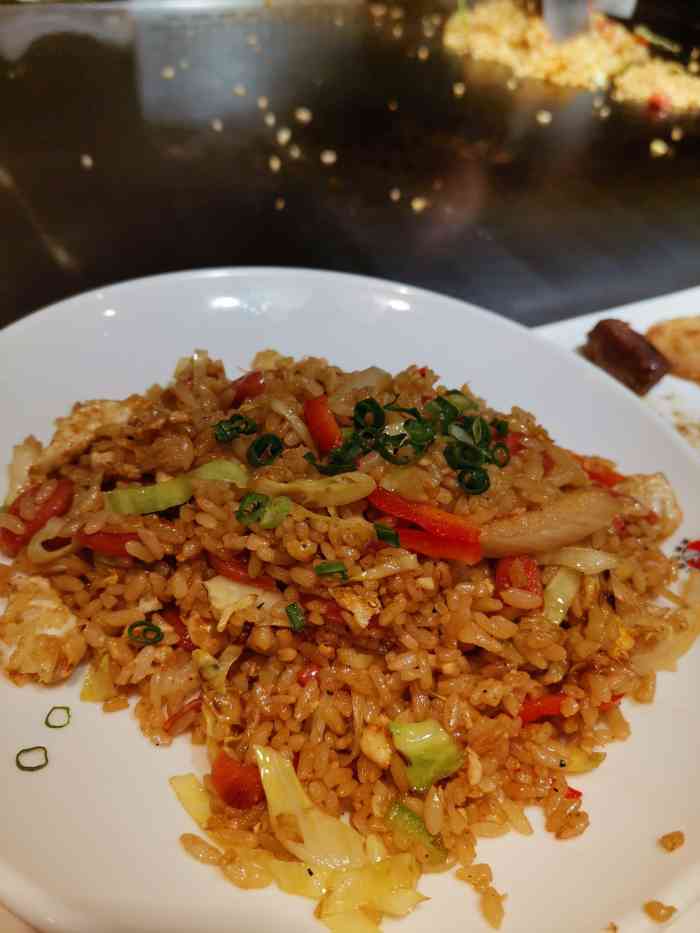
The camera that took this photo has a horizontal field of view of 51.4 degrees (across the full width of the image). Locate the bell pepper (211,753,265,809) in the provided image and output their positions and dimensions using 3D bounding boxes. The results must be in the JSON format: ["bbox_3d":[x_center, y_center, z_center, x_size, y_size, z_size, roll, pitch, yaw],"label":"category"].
[{"bbox_3d":[-0.024,0.066,0.154,0.011,0.010,0.007,9,42,0],"label":"bell pepper"}]

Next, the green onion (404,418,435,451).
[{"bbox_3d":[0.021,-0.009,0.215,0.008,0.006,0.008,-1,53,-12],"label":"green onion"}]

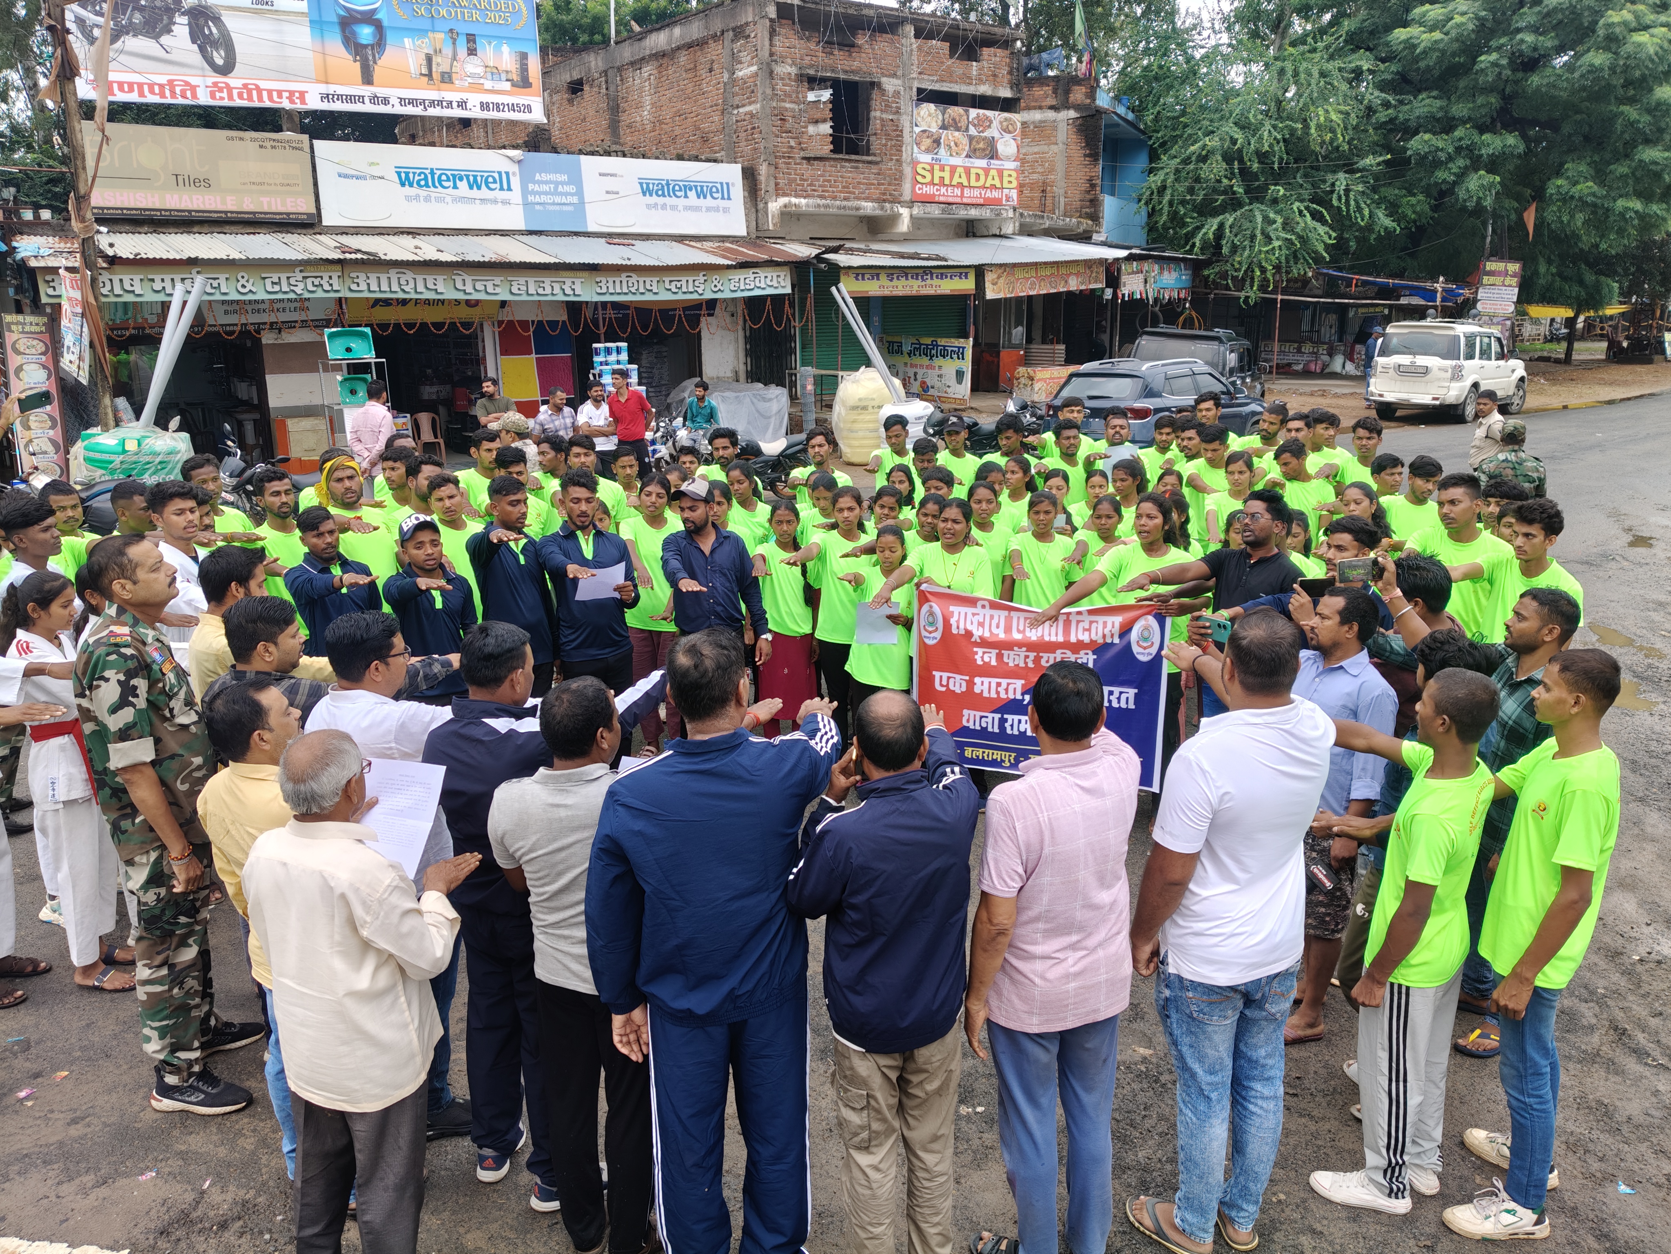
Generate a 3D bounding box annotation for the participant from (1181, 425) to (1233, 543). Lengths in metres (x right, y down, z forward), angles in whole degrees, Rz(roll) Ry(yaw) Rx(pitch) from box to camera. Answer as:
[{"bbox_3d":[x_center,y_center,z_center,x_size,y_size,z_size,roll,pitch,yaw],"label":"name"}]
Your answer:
[{"bbox_3d":[2.367,-0.455,8.080,0.480,1.690,0.580,1,16,5],"label":"participant"}]

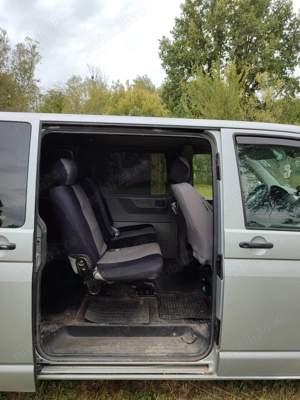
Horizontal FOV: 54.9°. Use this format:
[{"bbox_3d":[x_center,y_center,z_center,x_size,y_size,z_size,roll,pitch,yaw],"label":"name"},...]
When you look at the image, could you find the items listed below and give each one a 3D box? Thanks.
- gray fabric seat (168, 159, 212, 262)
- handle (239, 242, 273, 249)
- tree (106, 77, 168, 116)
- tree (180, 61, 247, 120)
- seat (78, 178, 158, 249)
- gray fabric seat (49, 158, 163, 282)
[{"bbox_3d":[0.524,0.143,2.286,0.770,0.940,0.530,1,7,-1],"label":"gray fabric seat"},{"bbox_3d":[0.642,0.279,1.771,0.202,0.035,0.050,1,7,-1],"label":"handle"},{"bbox_3d":[-0.935,-4.446,19.622,4.292,7.566,3.863,2,7,0],"label":"tree"},{"bbox_3d":[3.659,-4.306,17.610,4.112,8.007,3.701,2,7,0],"label":"tree"},{"bbox_3d":[-0.370,0.104,3.011,0.840,0.880,0.530,1,7,-1],"label":"seat"},{"bbox_3d":[-0.354,0.145,2.422,0.850,0.935,0.530,1,7,-1],"label":"gray fabric seat"}]

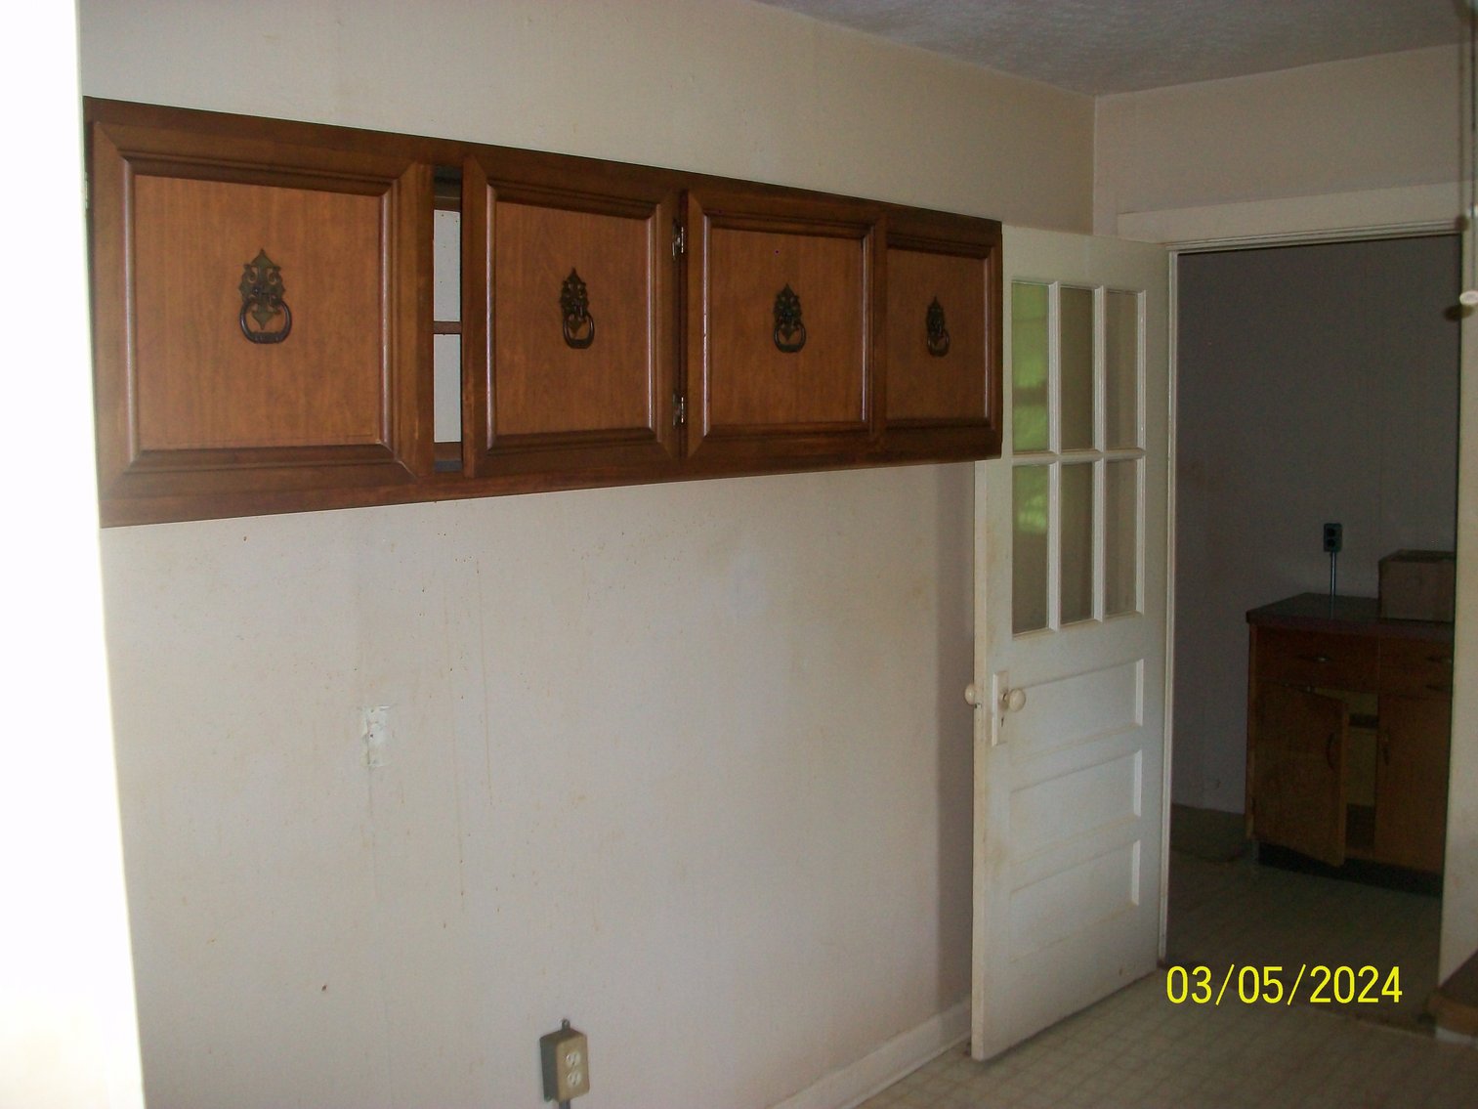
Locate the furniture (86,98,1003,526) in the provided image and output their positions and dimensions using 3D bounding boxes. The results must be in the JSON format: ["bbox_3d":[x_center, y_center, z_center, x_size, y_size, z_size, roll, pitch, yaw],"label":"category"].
[{"bbox_3d":[-0.212,-0.379,2.507,0.310,0.506,1.965,5,9,43],"label":"furniture"}]

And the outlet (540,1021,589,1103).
[{"bbox_3d":[-0.328,0.938,2.695,0.056,0.127,0.075,5,9,43],"label":"outlet"}]

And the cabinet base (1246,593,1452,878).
[{"bbox_3d":[2.255,0.644,4.912,0.883,0.888,0.616,5,9,43],"label":"cabinet base"}]

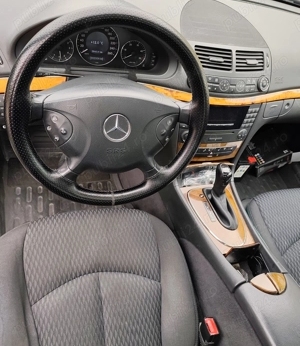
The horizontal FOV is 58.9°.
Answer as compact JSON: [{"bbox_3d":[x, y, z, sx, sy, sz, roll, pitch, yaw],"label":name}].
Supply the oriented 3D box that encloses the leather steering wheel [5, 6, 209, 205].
[{"bbox_3d":[-0.066,-0.109,0.531,0.385,0.385,0.085,-3,29,-21],"label":"leather steering wheel"}]

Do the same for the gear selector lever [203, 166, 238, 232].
[{"bbox_3d":[0.247,0.071,0.814,0.080,0.125,0.170,-3,51,-21],"label":"gear selector lever"}]

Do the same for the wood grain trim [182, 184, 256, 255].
[{"bbox_3d":[0.225,0.135,0.830,0.185,0.030,0.250,-3,47,-21],"label":"wood grain trim"}]

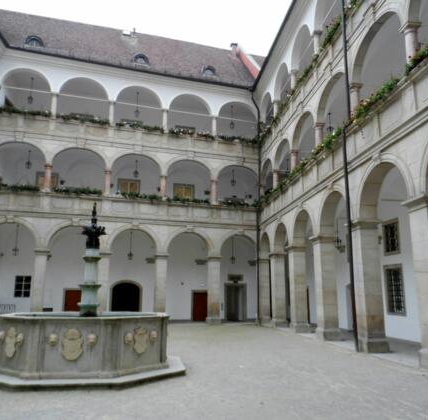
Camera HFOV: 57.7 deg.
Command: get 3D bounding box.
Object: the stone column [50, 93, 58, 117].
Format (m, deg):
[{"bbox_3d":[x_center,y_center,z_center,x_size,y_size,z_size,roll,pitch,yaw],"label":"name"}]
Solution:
[{"bbox_3d":[-10.383,-6.619,25.248,0.468,1.726,0.468,4,-13,-14],"label":"stone column"}]

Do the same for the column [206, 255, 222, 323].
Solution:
[{"bbox_3d":[0.019,5.019,24.422,0.860,4.139,0.759,4,-13,-16],"label":"column"}]

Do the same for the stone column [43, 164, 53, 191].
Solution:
[{"bbox_3d":[-9.804,-1.894,22.945,0.460,1.700,0.460,4,-13,-15],"label":"stone column"}]

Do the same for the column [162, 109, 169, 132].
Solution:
[{"bbox_3d":[-3.350,-6.127,26.656,0.448,1.751,0.448,4,-13,-16],"label":"column"}]

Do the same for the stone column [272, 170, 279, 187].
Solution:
[{"bbox_3d":[3.859,-1.731,24.288,0.448,1.629,0.448,2,-13,-7],"label":"stone column"}]

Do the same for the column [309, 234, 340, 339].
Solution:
[{"bbox_3d":[4.717,3.254,16.282,0.759,4.169,0.850,2,-13,-7],"label":"column"}]

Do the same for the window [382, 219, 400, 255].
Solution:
[{"bbox_3d":[8.153,1.275,17.711,0.166,1.581,1.269,3,-13,-8],"label":"window"}]

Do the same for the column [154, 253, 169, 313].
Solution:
[{"bbox_3d":[-3.191,4.781,23.497,0.860,4.139,0.759,4,-13,-16],"label":"column"}]

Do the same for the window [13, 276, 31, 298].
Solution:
[{"bbox_3d":[-11.765,4.761,24.009,1.040,1.270,0.150,4,-13,-15],"label":"window"}]

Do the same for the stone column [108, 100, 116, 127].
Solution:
[{"bbox_3d":[-6.506,-6.158,24.830,0.420,1.780,0.420,4,-13,-15],"label":"stone column"}]

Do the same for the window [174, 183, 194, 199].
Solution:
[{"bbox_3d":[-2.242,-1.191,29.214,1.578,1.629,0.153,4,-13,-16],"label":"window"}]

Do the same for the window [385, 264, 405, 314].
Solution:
[{"bbox_3d":[7.902,3.482,16.926,0.200,2.186,1.346,2,-13,-7],"label":"window"}]

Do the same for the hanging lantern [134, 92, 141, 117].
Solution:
[{"bbox_3d":[-5.312,-7.367,27.088,0.360,2.050,0.360,4,-13,-15],"label":"hanging lantern"}]

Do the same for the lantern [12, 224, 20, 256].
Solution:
[{"bbox_3d":[-11.715,1.808,23.068,0.385,1.902,0.385,4,-13,-16],"label":"lantern"}]

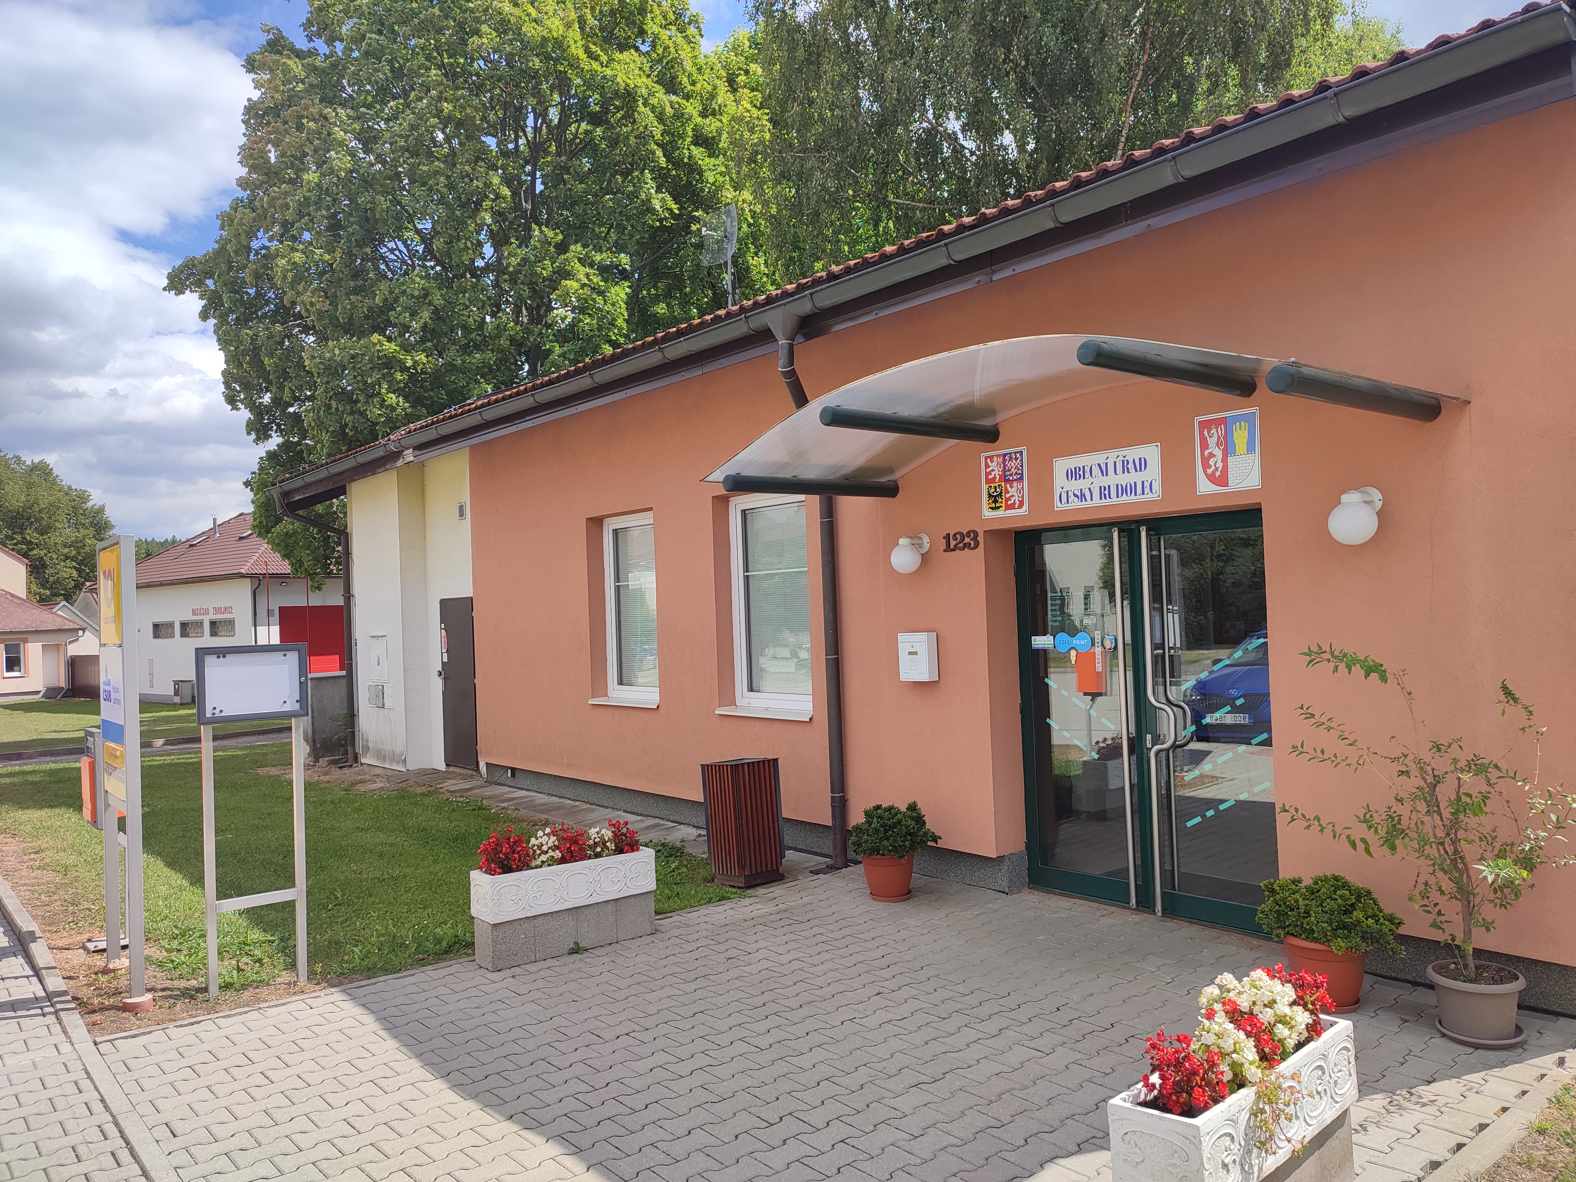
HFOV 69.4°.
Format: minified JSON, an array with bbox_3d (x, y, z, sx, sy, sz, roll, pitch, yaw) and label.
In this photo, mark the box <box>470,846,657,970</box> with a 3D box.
[{"bbox_3d":[-1.213,1.723,6.273,1.000,0.485,0.246,-1,-1,-39],"label":"box"}]

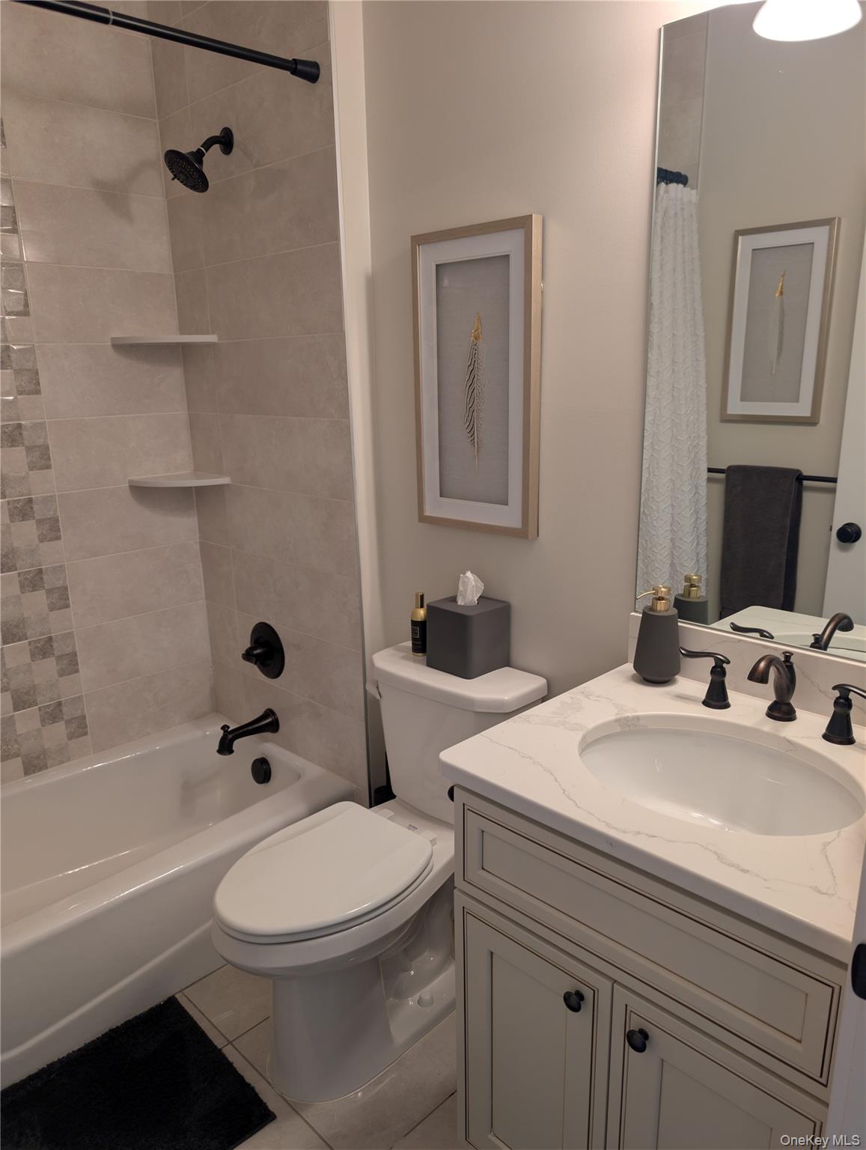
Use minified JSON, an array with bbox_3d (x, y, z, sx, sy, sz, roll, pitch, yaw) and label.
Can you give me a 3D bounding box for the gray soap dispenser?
[{"bbox_3d":[0.423,0.111,1.494,0.093,0.187,0.090,-6,15,-19],"label":"gray soap dispenser"}]

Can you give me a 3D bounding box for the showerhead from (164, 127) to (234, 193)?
[{"bbox_3d":[-0.600,-1.073,2.049,0.127,0.171,0.177,13,20,43],"label":"showerhead"}]

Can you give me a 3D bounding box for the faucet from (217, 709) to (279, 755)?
[{"bbox_3d":[-0.574,0.481,2.442,0.070,0.094,0.195,13,20,43],"label":"faucet"}]

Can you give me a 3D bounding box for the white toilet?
[{"bbox_3d":[-0.139,0.649,1.770,0.440,0.795,0.728,13,20,43],"label":"white toilet"}]

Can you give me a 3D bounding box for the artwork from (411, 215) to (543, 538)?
[{"bbox_3d":[0.092,-0.416,1.750,0.335,0.644,0.036,13,20,43],"label":"artwork"}]

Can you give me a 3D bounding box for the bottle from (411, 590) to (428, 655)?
[{"bbox_3d":[-0.024,0.121,1.921,0.041,0.150,0.041,6,16,26],"label":"bottle"}]

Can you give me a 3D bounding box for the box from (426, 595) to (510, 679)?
[{"bbox_3d":[0.078,0.139,1.839,0.136,0.151,0.133,13,20,43],"label":"box"}]

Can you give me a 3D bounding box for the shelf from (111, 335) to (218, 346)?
[{"bbox_3d":[-0.774,-0.678,2.305,0.212,0.020,0.220,13,20,43],"label":"shelf"}]

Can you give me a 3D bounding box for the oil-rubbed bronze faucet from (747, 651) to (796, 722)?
[{"bbox_3d":[0.553,0.185,1.302,0.054,0.134,0.158,13,20,43],"label":"oil-rubbed bronze faucet"}]

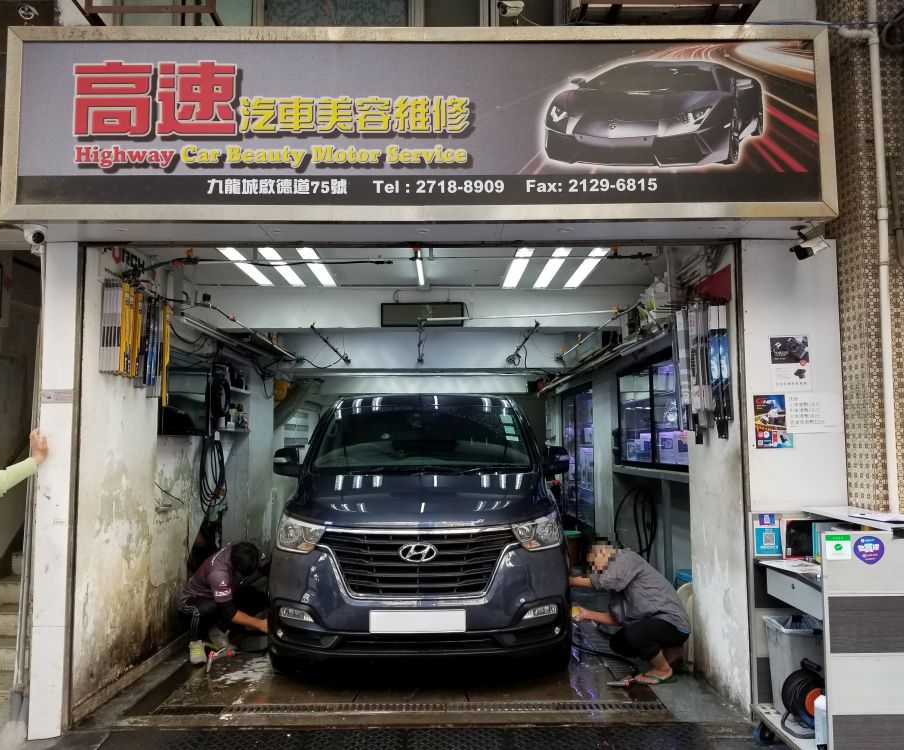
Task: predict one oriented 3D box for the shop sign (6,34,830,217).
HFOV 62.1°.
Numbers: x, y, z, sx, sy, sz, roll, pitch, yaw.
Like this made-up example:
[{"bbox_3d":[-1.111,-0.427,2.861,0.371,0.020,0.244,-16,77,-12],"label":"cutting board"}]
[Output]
[{"bbox_3d":[-0.168,-1.267,3.940,4.180,1.000,0.300,0,-5,-1],"label":"shop sign"}]

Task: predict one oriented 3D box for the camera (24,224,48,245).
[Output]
[{"bbox_3d":[-2.054,-0.684,3.710,0.120,0.100,0.120,3,-5,-36],"label":"camera"}]

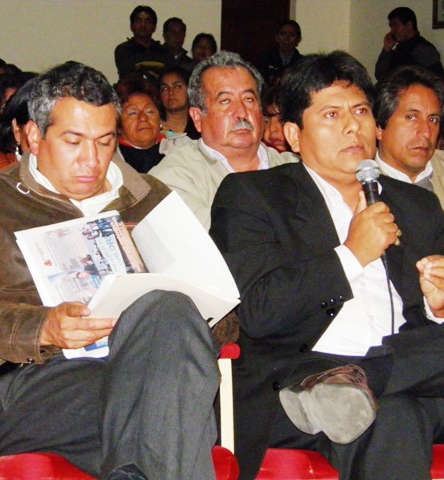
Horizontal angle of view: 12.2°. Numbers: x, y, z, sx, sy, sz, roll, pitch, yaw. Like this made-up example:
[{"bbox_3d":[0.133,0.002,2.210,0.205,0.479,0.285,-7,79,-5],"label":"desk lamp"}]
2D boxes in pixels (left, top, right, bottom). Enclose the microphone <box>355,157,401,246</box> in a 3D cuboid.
[{"bbox_3d":[0.309,-0.087,4.243,0.052,0.168,0.052,-10,-17,0],"label":"microphone"}]

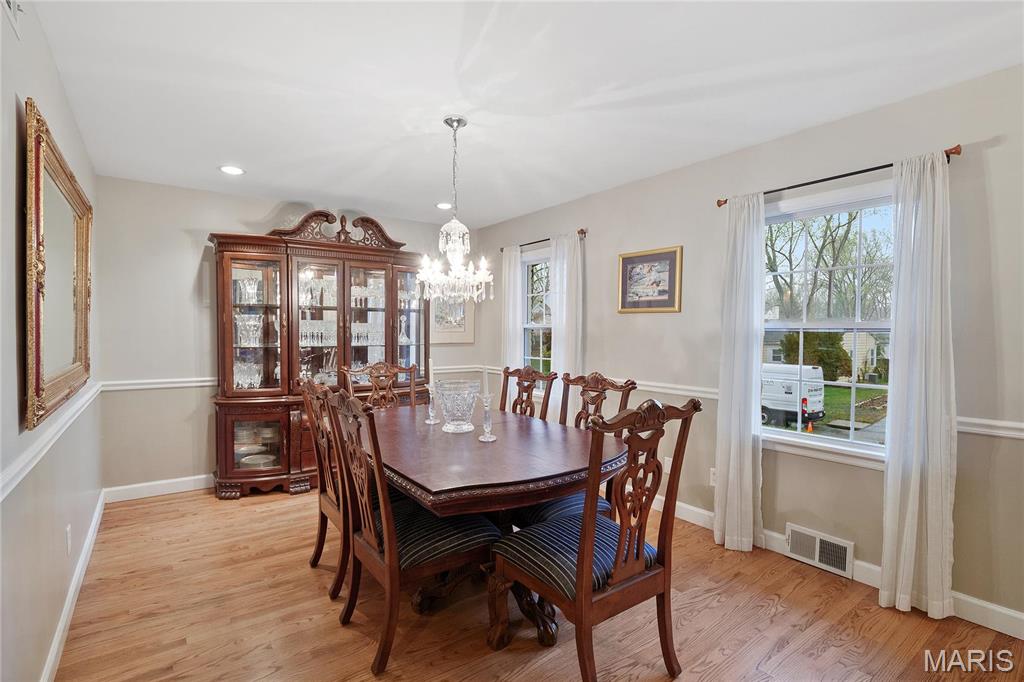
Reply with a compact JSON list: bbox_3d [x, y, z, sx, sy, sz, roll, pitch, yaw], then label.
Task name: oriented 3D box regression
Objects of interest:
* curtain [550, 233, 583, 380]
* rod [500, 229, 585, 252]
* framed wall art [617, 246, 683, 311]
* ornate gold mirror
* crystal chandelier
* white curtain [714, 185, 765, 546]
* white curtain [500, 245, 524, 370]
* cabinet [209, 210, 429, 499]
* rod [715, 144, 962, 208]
[{"bbox_3d":[0.466,0.159,3.964,0.110,2.130,0.380,-1,2,-38],"label":"curtain"},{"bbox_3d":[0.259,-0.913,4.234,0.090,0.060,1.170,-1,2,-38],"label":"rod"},{"bbox_3d":[1.014,-0.439,3.369,0.030,0.460,0.550,-1,2,-38],"label":"framed wall art"},{"bbox_3d":[-1.895,-0.237,1.940,0.060,0.970,1.500,0,1,-38],"label":"ornate gold mirror"},{"bbox_3d":[-0.304,-0.703,2.449,0.420,0.970,0.420,0,1,0],"label":"crystal chandelier"},{"bbox_3d":[1.387,0.186,2.793,0.110,2.130,0.290,-1,2,-38],"label":"white curtain"},{"bbox_3d":[0.002,0.145,4.553,0.110,2.130,0.340,-1,2,-38],"label":"white curtain"},{"bbox_3d":[-1.560,0.055,4.047,1.880,2.320,0.530,-1,1,-34],"label":"cabinet"},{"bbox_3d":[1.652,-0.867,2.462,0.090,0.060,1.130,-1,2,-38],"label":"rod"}]

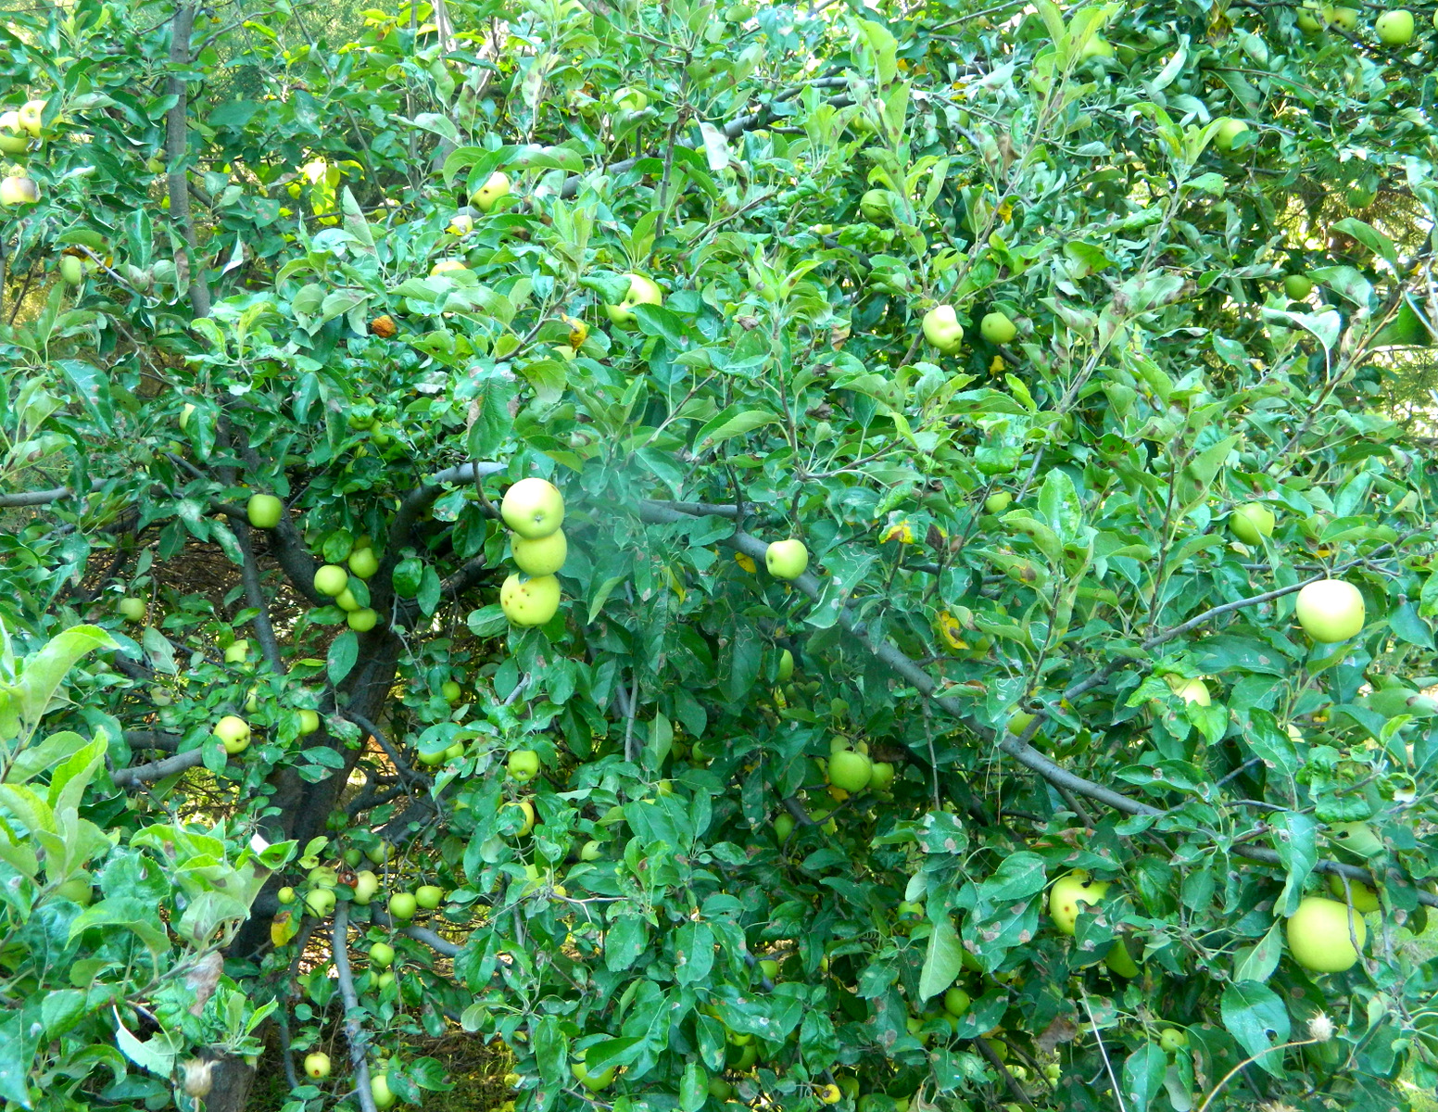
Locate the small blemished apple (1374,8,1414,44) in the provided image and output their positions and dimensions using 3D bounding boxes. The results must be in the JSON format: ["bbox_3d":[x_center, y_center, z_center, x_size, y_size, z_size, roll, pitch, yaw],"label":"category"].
[{"bbox_3d":[1.058,-0.830,2.750,0.061,0.055,0.061,0,8,0],"label":"small blemished apple"}]

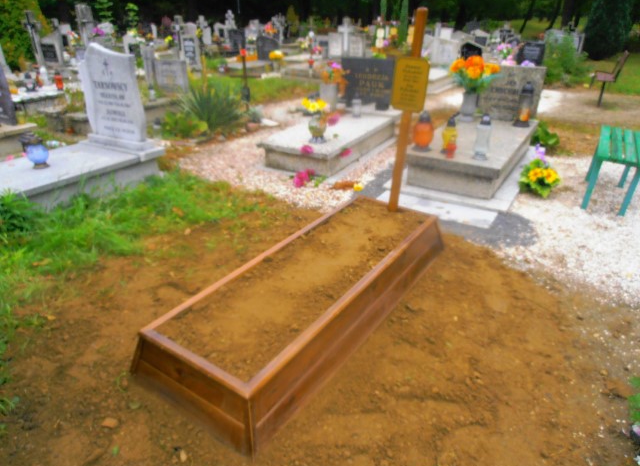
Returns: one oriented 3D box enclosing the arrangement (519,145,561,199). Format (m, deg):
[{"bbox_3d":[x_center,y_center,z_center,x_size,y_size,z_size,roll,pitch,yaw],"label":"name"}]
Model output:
[{"bbox_3d":[1.885,-0.527,3.807,0.310,0.350,0.290,13,30,24],"label":"arrangement"}]

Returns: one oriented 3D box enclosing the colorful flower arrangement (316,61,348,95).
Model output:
[{"bbox_3d":[0.171,-1.974,5.607,0.370,0.370,0.330,0,27,2],"label":"colorful flower arrangement"}]

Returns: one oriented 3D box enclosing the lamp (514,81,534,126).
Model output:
[{"bbox_3d":[2.220,-1.390,4.775,0.166,0.444,0.166,16,31,29],"label":"lamp"}]

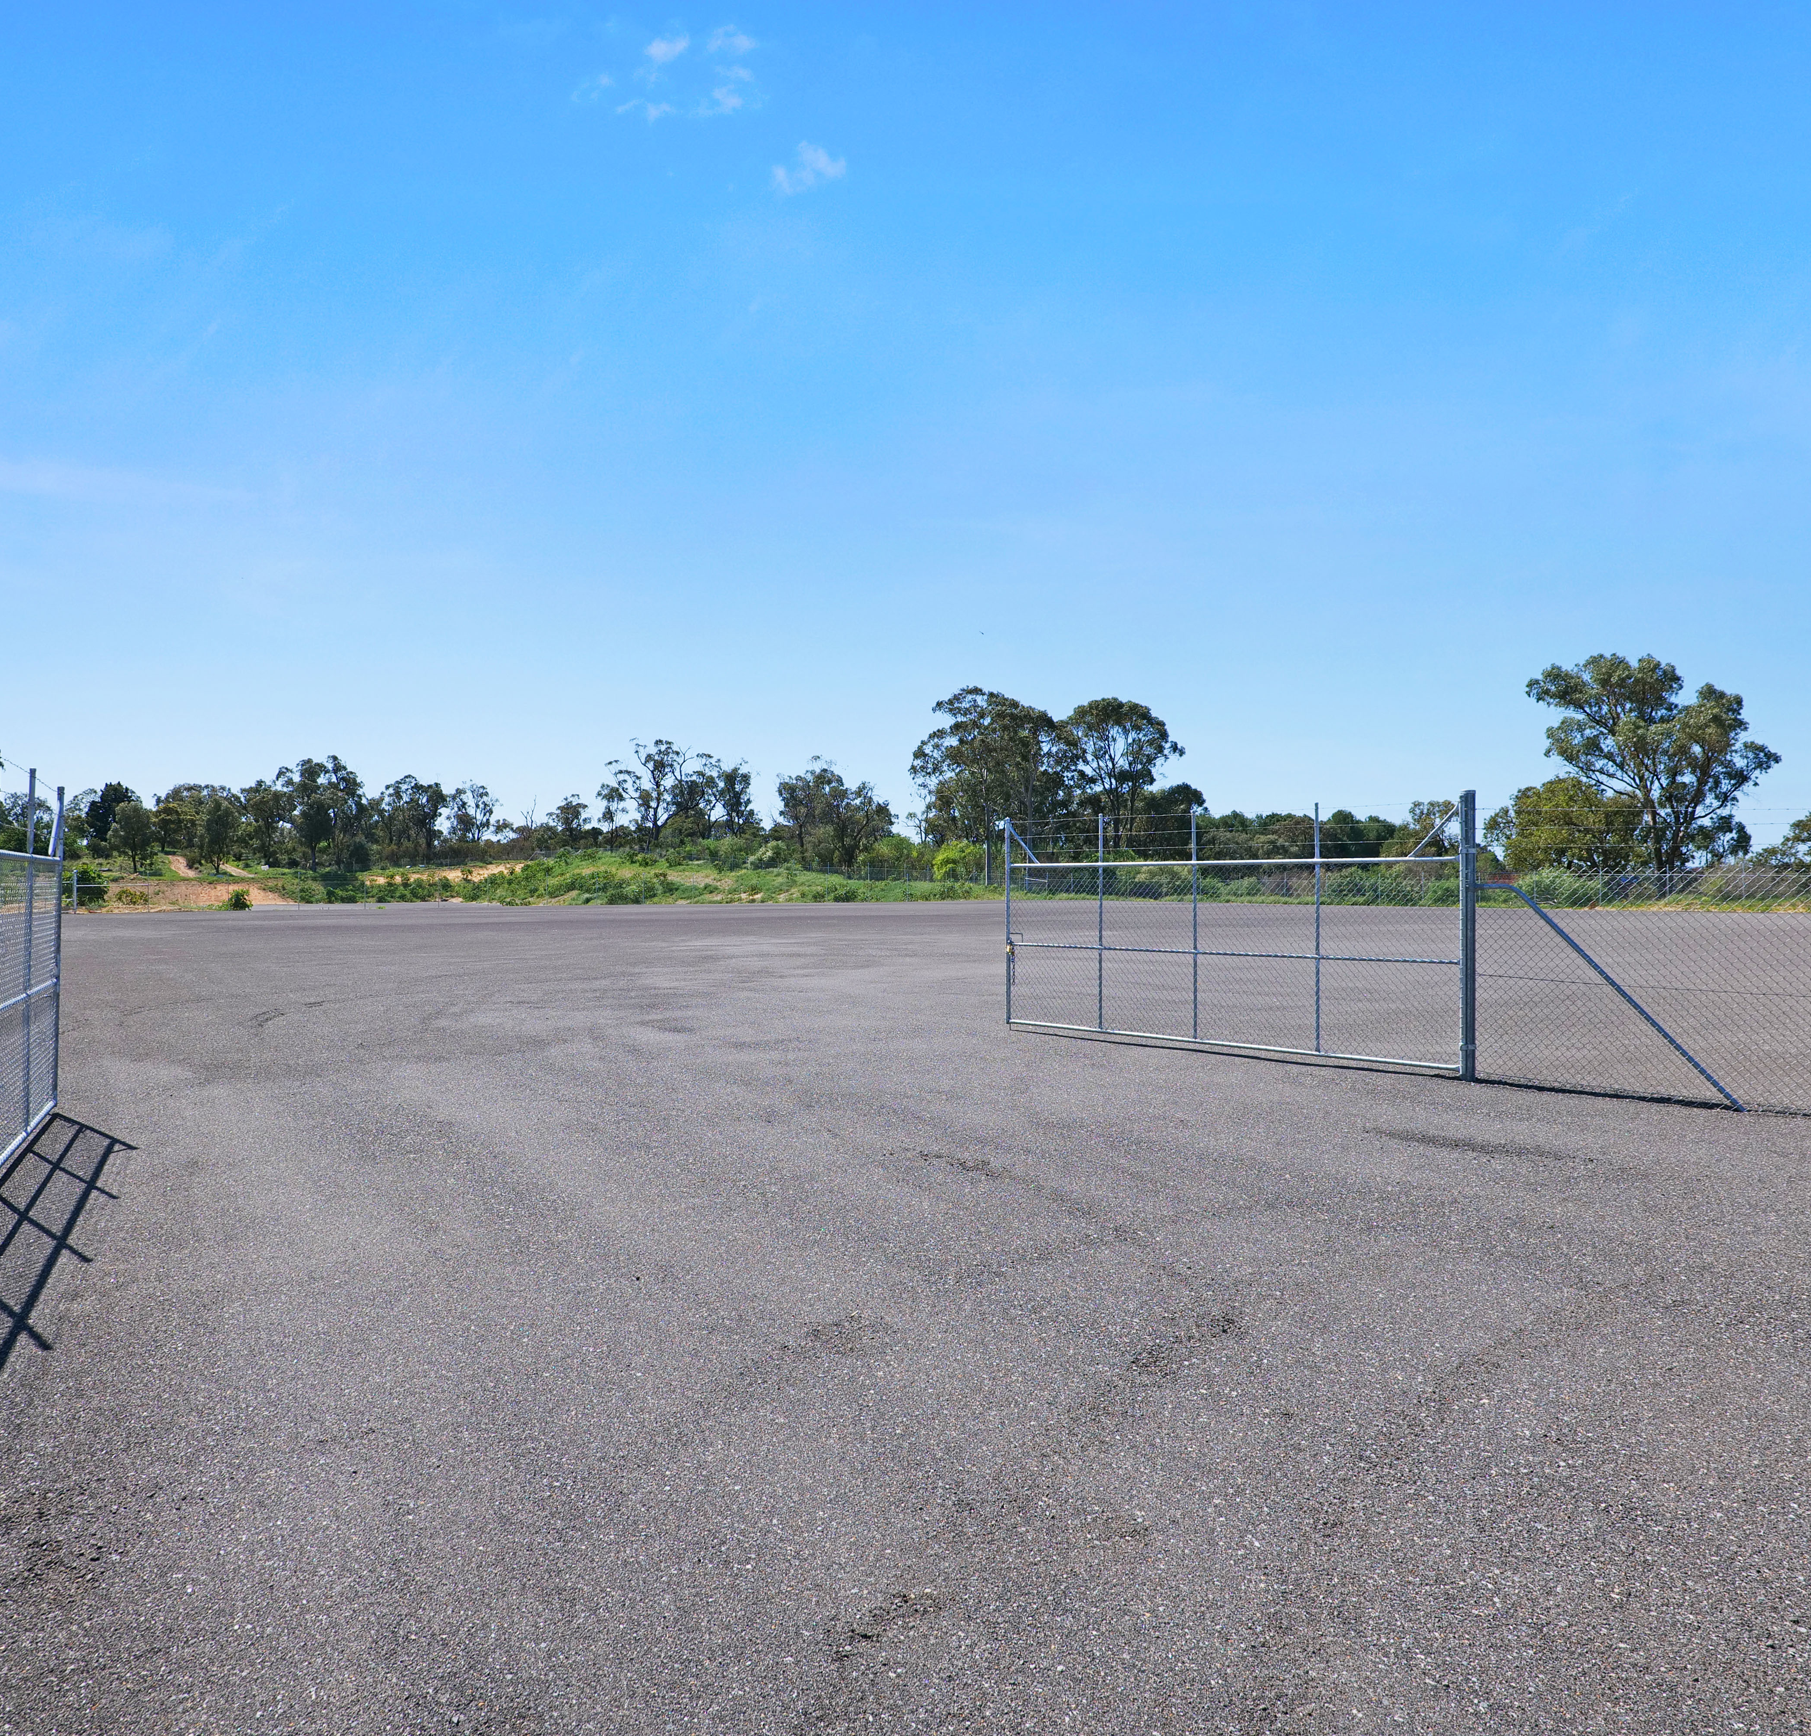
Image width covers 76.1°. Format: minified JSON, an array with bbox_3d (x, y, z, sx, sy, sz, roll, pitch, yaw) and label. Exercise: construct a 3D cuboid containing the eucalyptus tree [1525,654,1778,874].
[{"bbox_3d":[43.870,-5.380,68.000,12.800,14.200,11.800,0,-1,0],"label":"eucalyptus tree"}]

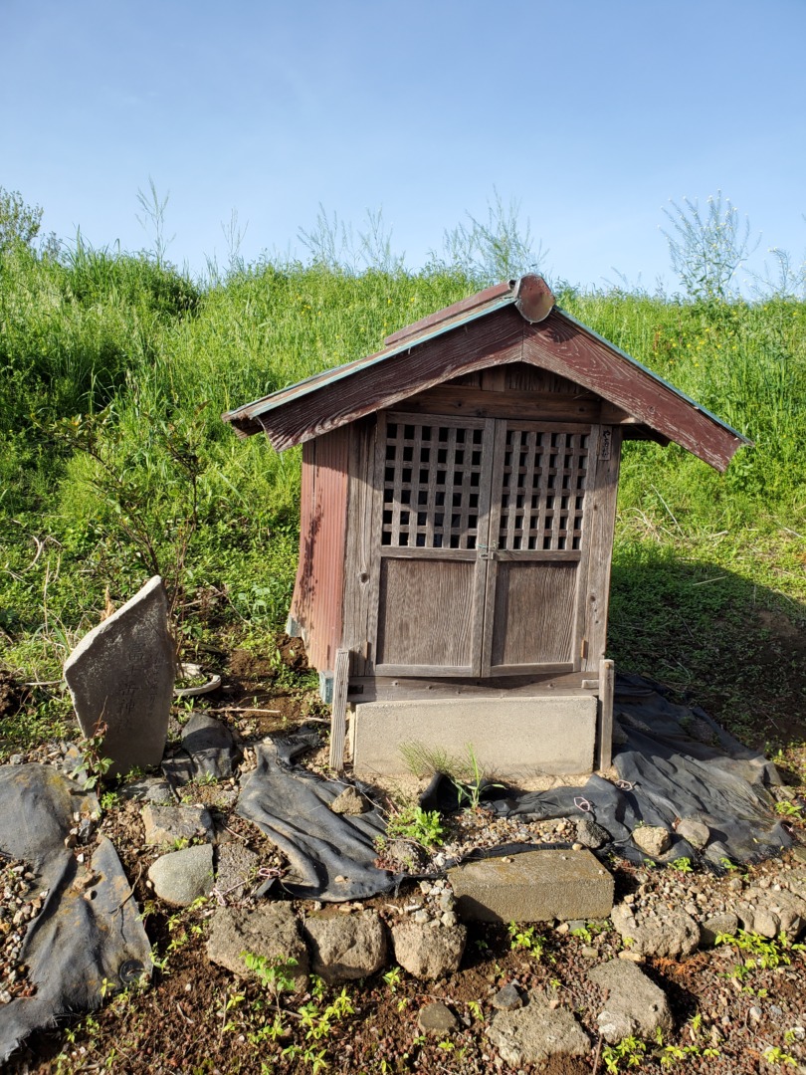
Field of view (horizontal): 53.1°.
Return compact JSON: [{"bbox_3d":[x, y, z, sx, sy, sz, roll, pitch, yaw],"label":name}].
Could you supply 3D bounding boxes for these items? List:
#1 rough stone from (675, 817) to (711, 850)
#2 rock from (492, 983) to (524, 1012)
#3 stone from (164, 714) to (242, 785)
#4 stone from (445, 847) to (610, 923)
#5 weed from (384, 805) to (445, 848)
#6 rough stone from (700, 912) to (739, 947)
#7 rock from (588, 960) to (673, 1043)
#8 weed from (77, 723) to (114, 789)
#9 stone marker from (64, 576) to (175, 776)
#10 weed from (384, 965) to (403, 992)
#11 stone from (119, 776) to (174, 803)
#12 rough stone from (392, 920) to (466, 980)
[{"bbox_3d":[0.897,0.918,2.498,0.103,0.076,0.090,5,7,21],"label":"rough stone"},{"bbox_3d":[0.254,1.109,1.951,0.076,0.041,0.052,4,7,10],"label":"rock"},{"bbox_3d":[-0.748,0.783,3.003,0.285,0.231,0.243,1,7,-14],"label":"stone"},{"bbox_3d":[0.344,1.006,2.309,0.473,0.112,0.160,1,7,-15],"label":"stone"},{"bbox_3d":[0.034,0.863,2.413,0.177,0.103,0.131,3,7,2],"label":"weed"},{"bbox_3d":[0.936,1.160,2.393,0.109,0.065,0.087,5,7,23],"label":"rough stone"},{"bbox_3d":[0.537,1.093,1.909,0.191,0.113,0.180,5,7,18],"label":"rock"},{"bbox_3d":[-1.102,0.784,2.899,0.120,0.244,0.108,0,7,-21],"label":"weed"},{"bbox_3d":[-0.981,0.461,2.767,0.372,0.702,0.125,6,4,-31],"label":"stone marker"},{"bbox_3d":[-0.027,1.163,2.122,0.052,0.062,0.046,2,7,1],"label":"weed"},{"bbox_3d":[-0.901,0.886,2.840,0.180,0.051,0.135,0,7,-18],"label":"stone"},{"bbox_3d":[0.071,1.145,2.241,0.208,0.117,0.156,3,7,3],"label":"rough stone"}]

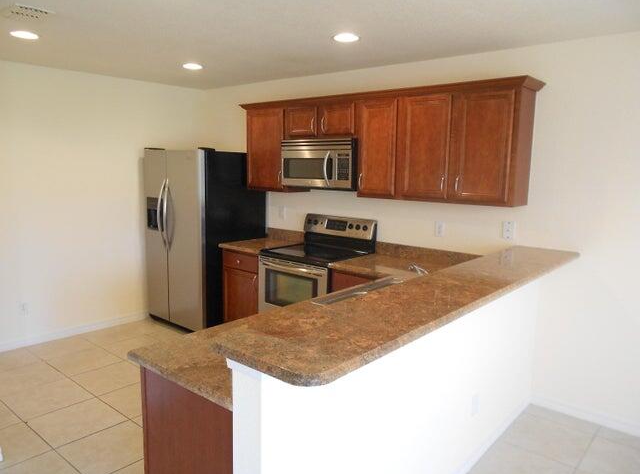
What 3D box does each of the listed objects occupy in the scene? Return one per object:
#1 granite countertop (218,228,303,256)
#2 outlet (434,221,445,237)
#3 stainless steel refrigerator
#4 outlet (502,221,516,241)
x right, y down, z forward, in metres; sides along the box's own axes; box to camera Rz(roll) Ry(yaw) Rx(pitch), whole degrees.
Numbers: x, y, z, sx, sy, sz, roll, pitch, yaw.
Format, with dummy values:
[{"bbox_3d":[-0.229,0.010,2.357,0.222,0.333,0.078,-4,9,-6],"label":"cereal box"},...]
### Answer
[{"bbox_3d":[-0.509,0.030,4.549,0.545,0.145,0.650,8,11,39],"label":"granite countertop"},{"bbox_3d":[0.934,-0.059,3.733,0.074,0.117,0.010,8,11,39],"label":"outlet"},{"bbox_3d":[-1.157,0.023,4.897,0.925,1.770,0.815,8,11,37],"label":"stainless steel refrigerator"},{"bbox_3d":[1.338,-0.042,3.392,0.080,0.127,0.010,8,11,39],"label":"outlet"}]

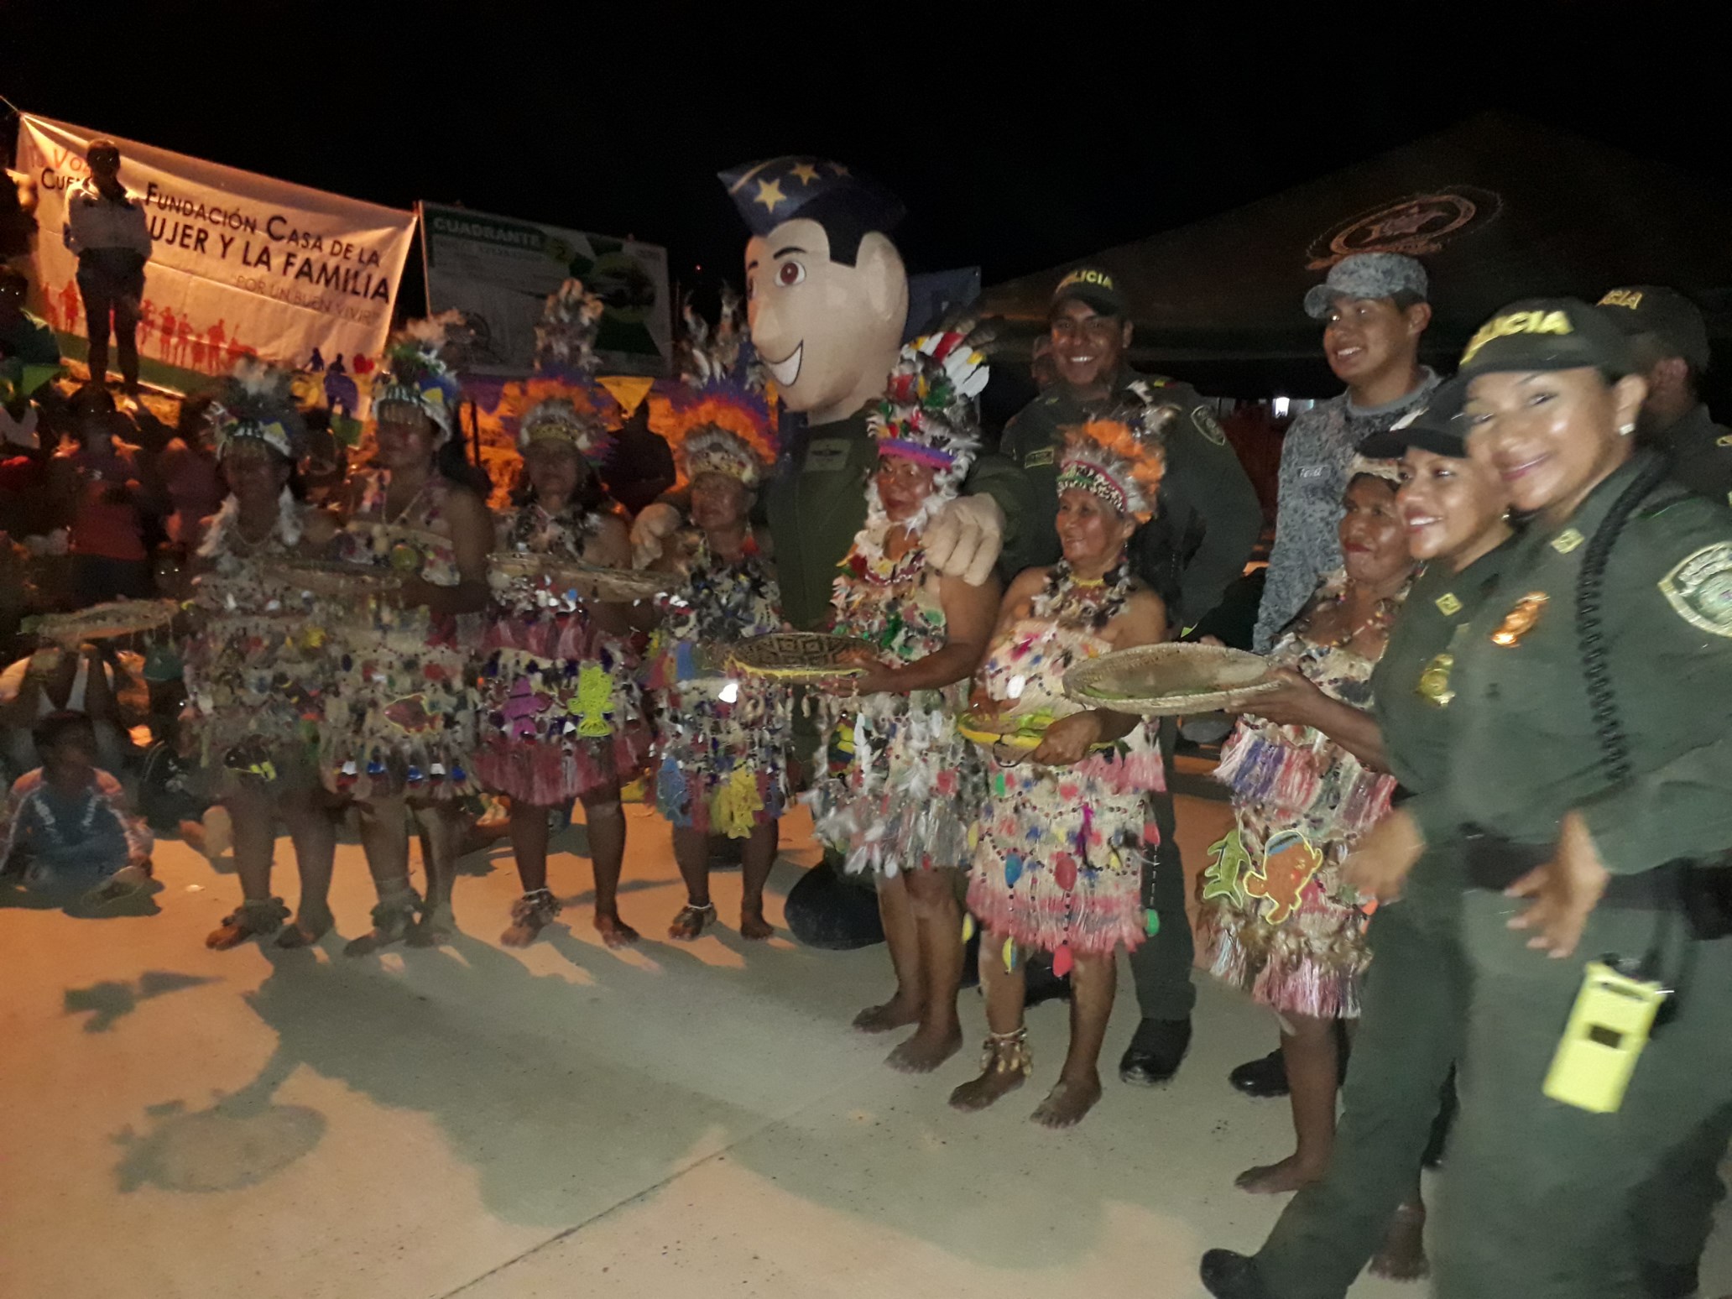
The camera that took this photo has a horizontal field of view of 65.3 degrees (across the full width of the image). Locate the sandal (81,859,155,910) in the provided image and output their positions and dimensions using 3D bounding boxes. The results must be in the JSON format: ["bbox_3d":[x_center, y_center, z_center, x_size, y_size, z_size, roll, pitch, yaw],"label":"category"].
[{"bbox_3d":[-2.253,0.710,4.063,0.225,0.085,0.070,-24,22,17],"label":"sandal"}]

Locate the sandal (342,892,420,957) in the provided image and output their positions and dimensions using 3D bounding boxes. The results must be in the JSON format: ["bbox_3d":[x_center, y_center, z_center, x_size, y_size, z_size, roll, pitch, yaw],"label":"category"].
[{"bbox_3d":[-1.361,0.786,3.802,0.225,0.130,0.100,-9,15,-41],"label":"sandal"}]

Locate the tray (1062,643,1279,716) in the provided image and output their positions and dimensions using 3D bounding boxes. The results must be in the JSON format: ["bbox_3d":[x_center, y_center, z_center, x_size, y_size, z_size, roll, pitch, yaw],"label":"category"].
[{"bbox_3d":[0.547,0.052,2.420,0.385,0.060,0.385,0,13,0],"label":"tray"}]

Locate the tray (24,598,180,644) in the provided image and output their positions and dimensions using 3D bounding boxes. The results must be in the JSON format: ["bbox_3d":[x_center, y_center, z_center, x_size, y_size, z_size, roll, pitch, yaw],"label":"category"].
[{"bbox_3d":[-2.120,-0.077,3.750,0.410,0.065,0.400,-6,11,1],"label":"tray"}]

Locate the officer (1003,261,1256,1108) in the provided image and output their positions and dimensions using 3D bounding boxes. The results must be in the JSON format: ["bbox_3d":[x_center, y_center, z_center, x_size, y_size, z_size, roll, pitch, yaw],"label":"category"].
[{"bbox_3d":[0.587,0.073,3.051,0.560,1.810,0.340,7,15,26],"label":"officer"}]

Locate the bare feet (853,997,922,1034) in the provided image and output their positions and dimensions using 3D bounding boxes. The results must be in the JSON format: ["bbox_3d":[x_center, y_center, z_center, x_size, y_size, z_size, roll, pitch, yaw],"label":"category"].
[{"bbox_3d":[0.062,0.887,3.359,0.215,0.080,0.085,-6,15,-26],"label":"bare feet"}]

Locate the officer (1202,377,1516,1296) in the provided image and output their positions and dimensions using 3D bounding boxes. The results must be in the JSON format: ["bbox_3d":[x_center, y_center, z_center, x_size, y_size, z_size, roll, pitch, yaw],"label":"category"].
[{"bbox_3d":[0.798,0.436,1.946,0.450,1.610,0.600,-11,17,-40],"label":"officer"}]

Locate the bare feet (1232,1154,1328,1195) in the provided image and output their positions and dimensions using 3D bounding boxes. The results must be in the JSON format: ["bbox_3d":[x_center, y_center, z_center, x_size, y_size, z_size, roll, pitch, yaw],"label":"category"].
[{"bbox_3d":[0.847,1.031,2.701,0.215,0.075,0.090,-3,10,-16],"label":"bare feet"}]

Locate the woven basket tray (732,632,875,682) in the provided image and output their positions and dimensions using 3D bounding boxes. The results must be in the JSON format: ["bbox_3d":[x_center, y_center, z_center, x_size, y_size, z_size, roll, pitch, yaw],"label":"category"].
[{"bbox_3d":[-0.153,0.017,3.160,0.335,0.060,0.335,0,13,0],"label":"woven basket tray"}]

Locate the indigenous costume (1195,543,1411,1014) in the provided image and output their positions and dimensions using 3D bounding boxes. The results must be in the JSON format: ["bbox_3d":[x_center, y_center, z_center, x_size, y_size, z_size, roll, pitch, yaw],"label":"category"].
[{"bbox_3d":[0.881,0.264,2.492,0.360,0.873,0.430,-8,12,-37],"label":"indigenous costume"}]

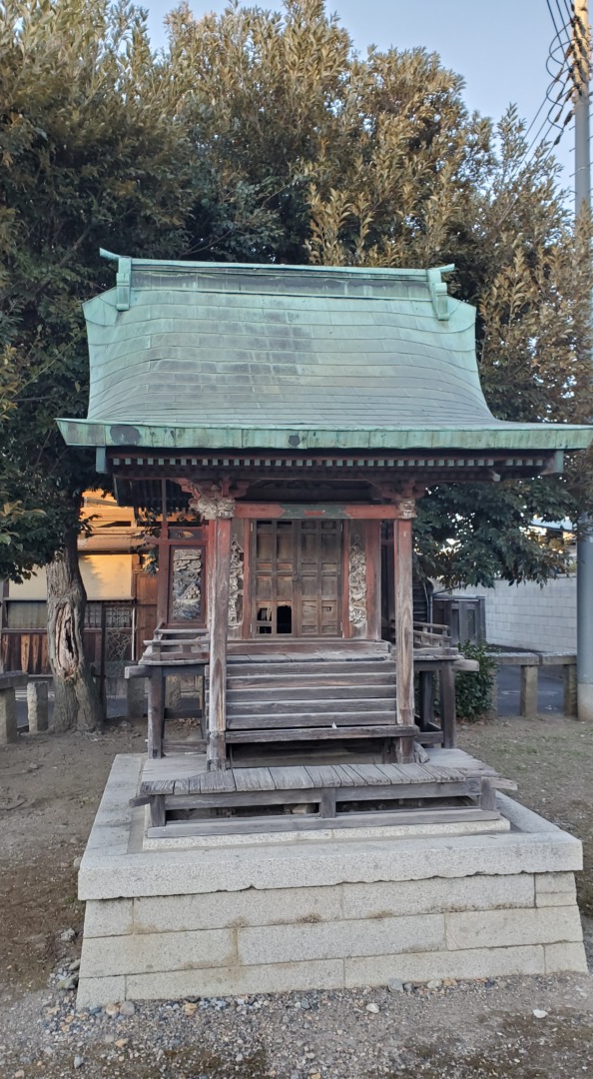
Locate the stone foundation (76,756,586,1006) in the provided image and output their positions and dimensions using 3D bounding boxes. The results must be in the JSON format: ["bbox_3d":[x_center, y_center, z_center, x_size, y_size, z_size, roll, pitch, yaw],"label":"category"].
[{"bbox_3d":[0.017,1.553,4.200,2.006,0.519,2.176,0,-4,-9],"label":"stone foundation"}]

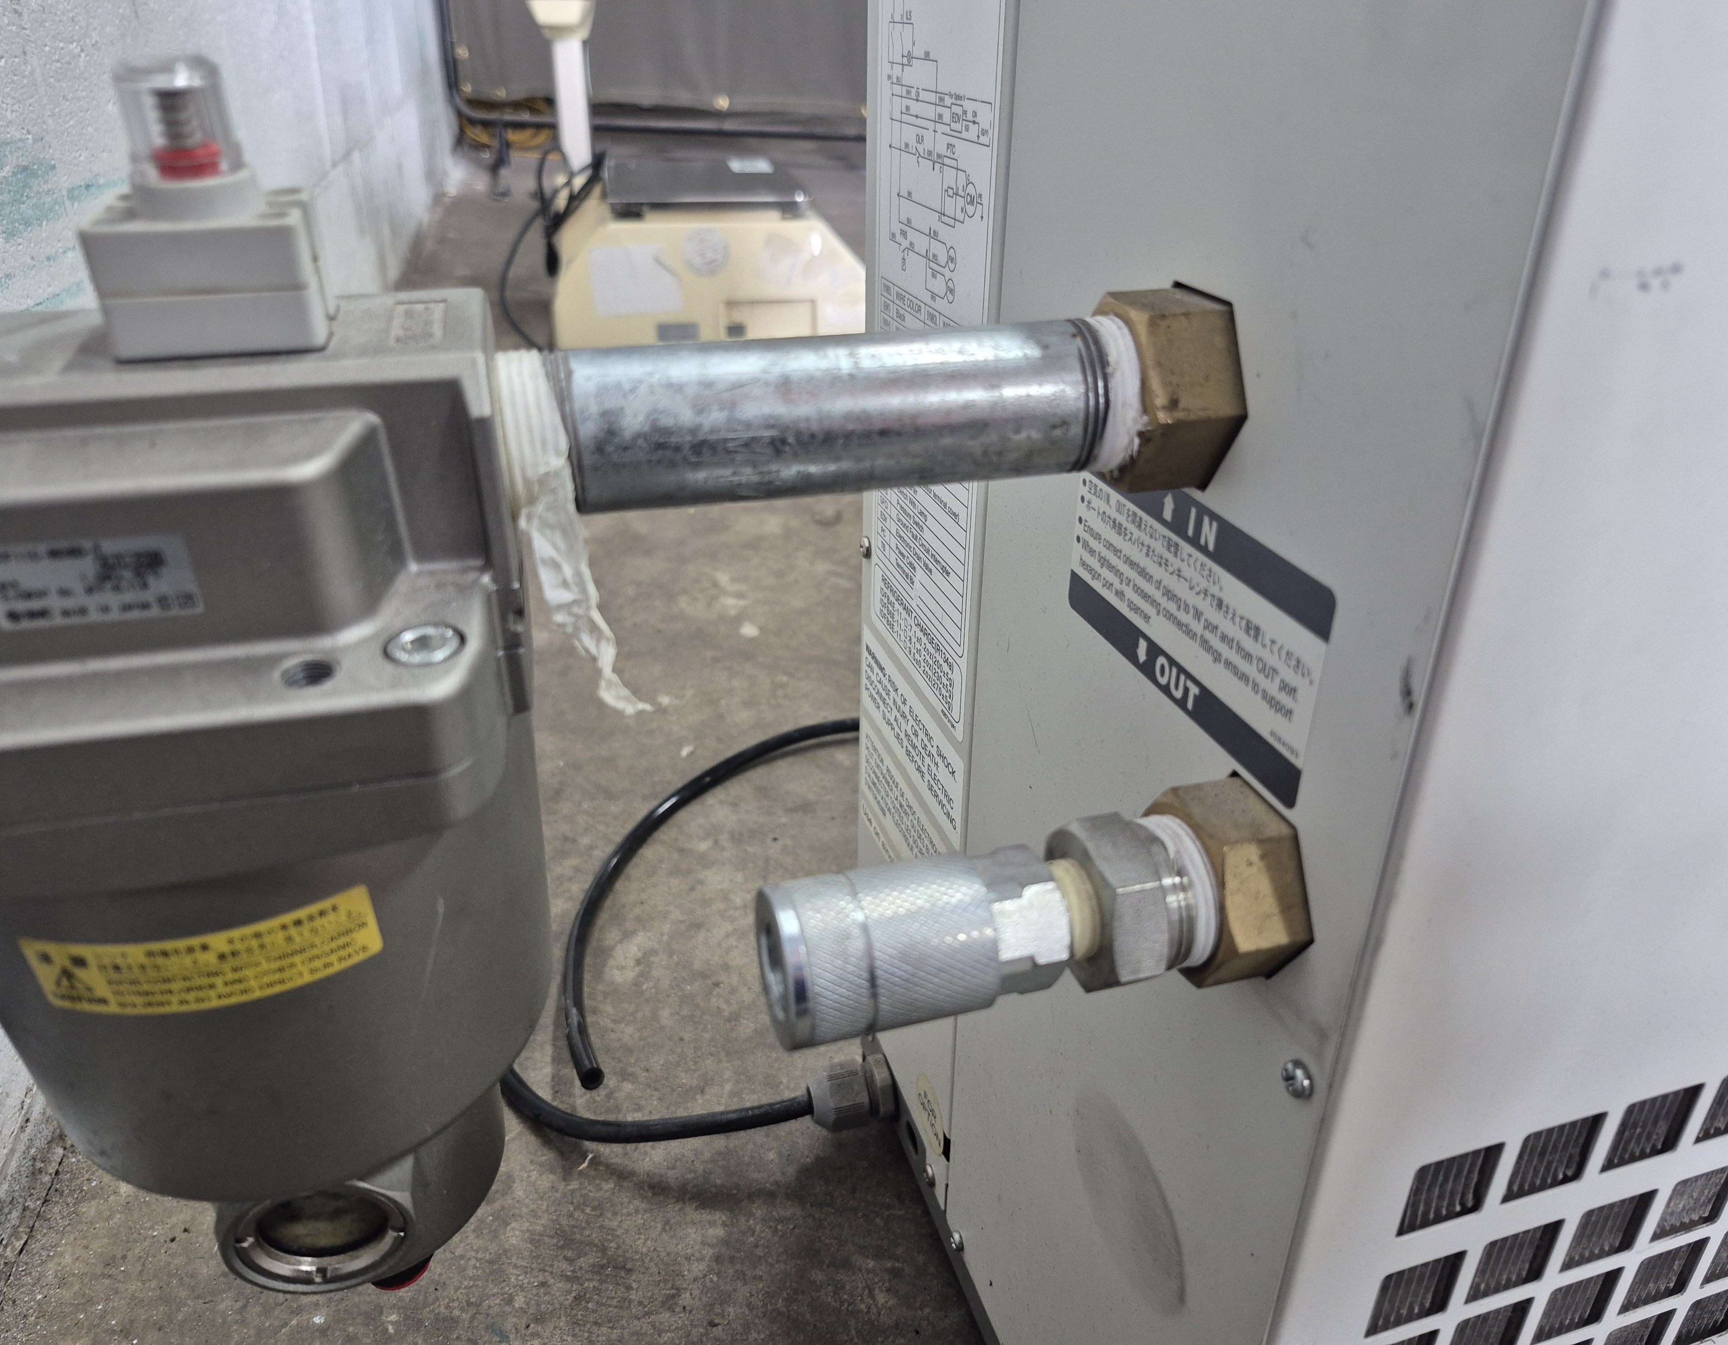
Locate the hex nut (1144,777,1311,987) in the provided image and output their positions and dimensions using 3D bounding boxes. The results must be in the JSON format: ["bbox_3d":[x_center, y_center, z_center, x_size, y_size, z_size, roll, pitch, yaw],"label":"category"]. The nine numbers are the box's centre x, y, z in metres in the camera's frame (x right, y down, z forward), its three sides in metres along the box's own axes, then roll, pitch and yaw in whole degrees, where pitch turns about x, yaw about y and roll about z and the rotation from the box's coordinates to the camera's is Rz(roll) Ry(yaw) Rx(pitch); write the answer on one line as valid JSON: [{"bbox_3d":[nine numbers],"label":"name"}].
[{"bbox_3d":[0.066,0.039,0.223,0.017,0.032,0.037,-7,28,-14],"label":"hex nut"}]

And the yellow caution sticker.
[{"bbox_3d":[-0.095,0.042,0.173,0.045,0.014,0.005,-8,35,-14],"label":"yellow caution sticker"}]

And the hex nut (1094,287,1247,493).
[{"bbox_3d":[0.054,-0.052,0.222,0.018,0.032,0.037,-7,28,-14],"label":"hex nut"}]

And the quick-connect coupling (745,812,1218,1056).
[{"bbox_3d":[0.023,0.045,0.210,0.080,0.032,0.032,-7,28,-16],"label":"quick-connect coupling"}]

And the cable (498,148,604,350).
[{"bbox_3d":[-0.441,-0.596,1.680,0.150,0.260,0.130,0,29,0],"label":"cable"}]

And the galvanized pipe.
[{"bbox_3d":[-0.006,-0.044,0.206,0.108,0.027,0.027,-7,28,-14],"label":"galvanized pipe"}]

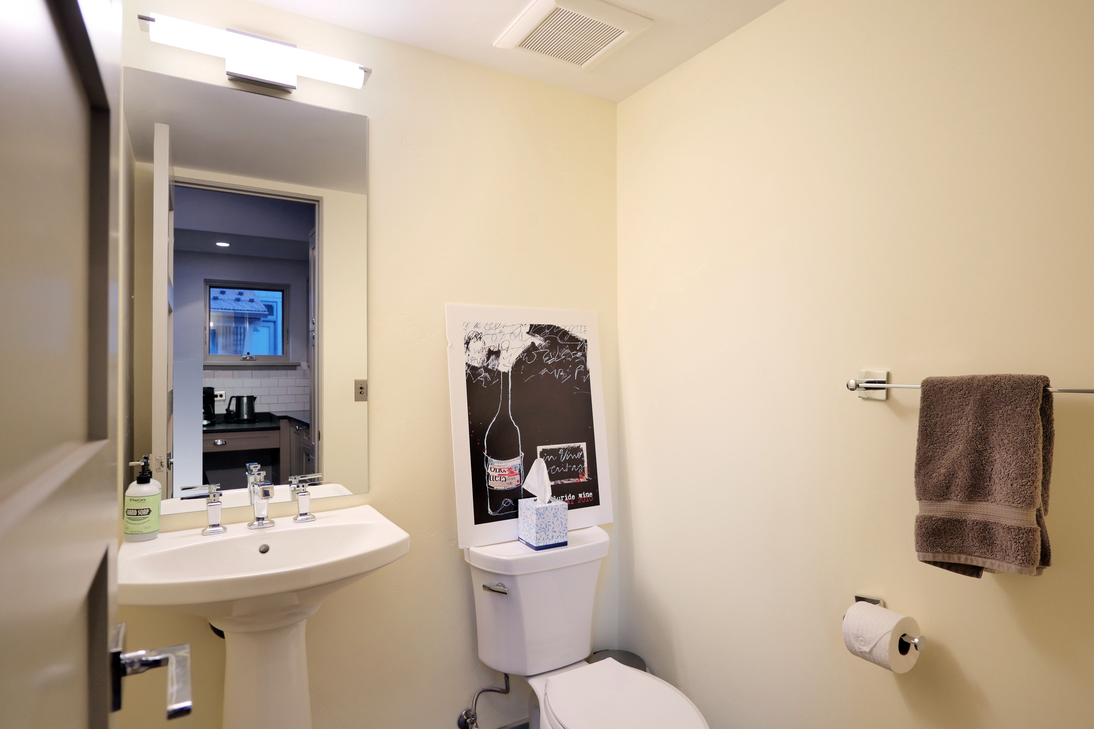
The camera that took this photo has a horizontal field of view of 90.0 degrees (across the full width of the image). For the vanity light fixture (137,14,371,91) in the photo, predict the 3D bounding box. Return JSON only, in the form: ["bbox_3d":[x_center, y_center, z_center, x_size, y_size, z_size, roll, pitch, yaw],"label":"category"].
[{"bbox_3d":[-0.706,-0.737,1.359,0.506,0.110,0.090,0,0,-29],"label":"vanity light fixture"}]

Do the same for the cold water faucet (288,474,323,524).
[{"bbox_3d":[-0.597,0.348,1.403,0.090,0.090,0.050,0,0,-29],"label":"cold water faucet"}]

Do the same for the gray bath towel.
[{"bbox_3d":[0.770,0.189,0.977,0.070,0.340,0.189,0,0,-32],"label":"gray bath towel"}]

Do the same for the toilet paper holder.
[{"bbox_3d":[0.699,0.531,1.124,0.095,0.058,0.155,0,0,-32],"label":"toilet paper holder"}]

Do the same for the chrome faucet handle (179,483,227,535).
[{"bbox_3d":[-0.844,0.368,1.350,0.098,0.097,0.056,0,0,-30],"label":"chrome faucet handle"}]

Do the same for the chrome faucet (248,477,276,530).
[{"bbox_3d":[-0.688,0.333,1.319,0.058,0.122,0.110,0,0,-29],"label":"chrome faucet"}]

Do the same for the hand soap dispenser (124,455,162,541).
[{"bbox_3d":[-0.918,0.301,1.241,0.067,0.184,0.067,0,0,-29],"label":"hand soap dispenser"}]

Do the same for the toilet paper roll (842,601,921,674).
[{"bbox_3d":[0.677,0.549,1.109,0.113,0.113,0.097,0,0,-32],"label":"toilet paper roll"}]

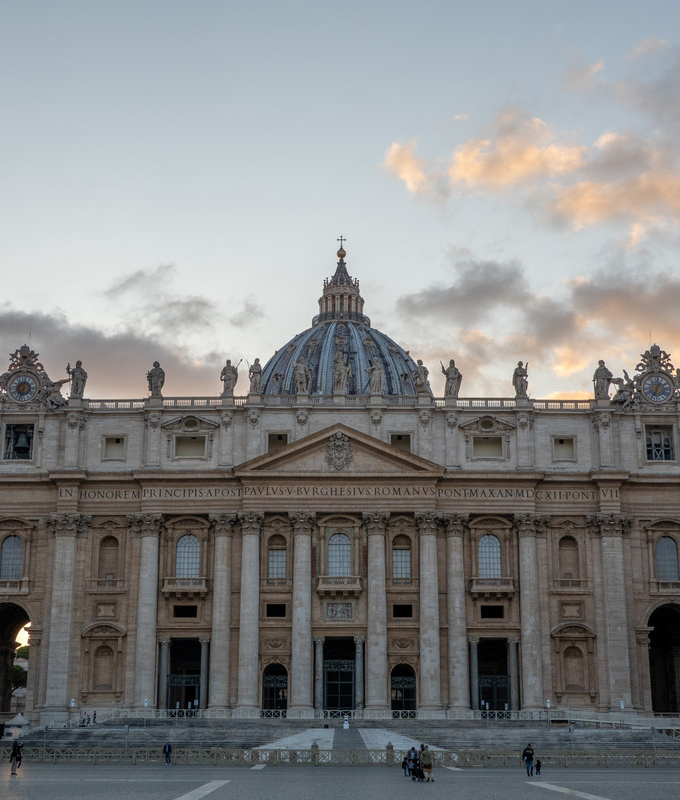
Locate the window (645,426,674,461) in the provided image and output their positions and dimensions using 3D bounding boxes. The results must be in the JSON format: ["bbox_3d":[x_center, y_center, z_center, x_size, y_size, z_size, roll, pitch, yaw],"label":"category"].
[{"bbox_3d":[49.070,6.710,188.770,4.410,5.410,0.900,0,-15,0],"label":"window"}]

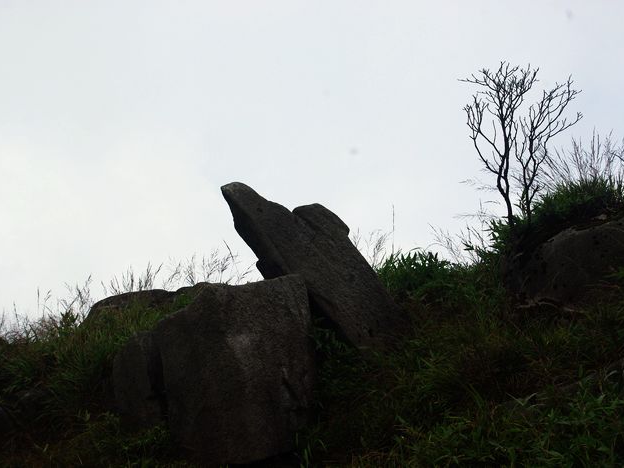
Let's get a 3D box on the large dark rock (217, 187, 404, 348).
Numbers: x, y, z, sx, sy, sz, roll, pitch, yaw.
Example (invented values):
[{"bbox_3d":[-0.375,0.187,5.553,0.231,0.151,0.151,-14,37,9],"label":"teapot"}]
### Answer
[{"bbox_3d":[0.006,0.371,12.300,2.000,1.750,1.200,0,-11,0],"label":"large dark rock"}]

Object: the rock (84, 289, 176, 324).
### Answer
[{"bbox_3d":[-2.258,0.939,13.800,1.200,0.550,0.850,0,-11,0],"label":"rock"}]

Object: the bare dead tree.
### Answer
[{"bbox_3d":[2.619,-1.101,13.800,1.480,2.100,1.250,0,-11,0],"label":"bare dead tree"}]

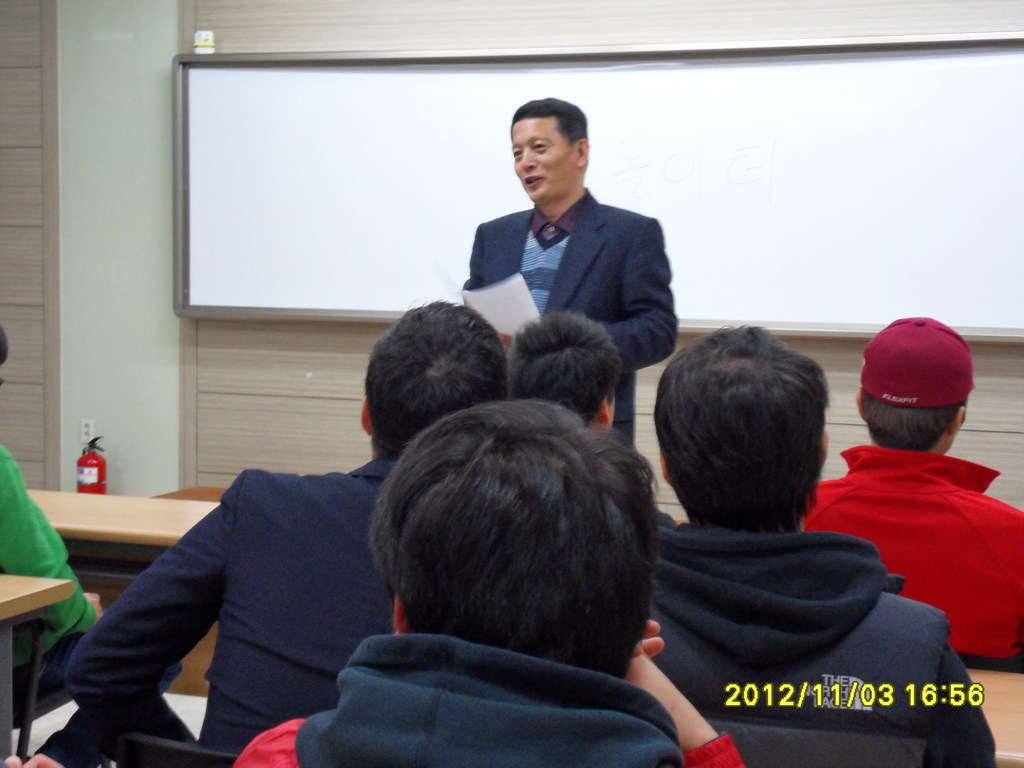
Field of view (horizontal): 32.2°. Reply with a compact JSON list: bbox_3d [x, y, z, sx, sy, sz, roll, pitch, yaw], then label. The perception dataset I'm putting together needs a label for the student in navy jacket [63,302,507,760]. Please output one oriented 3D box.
[{"bbox_3d":[-0.140,0.530,2.360,0.700,1.270,0.780,2,5,15],"label":"student in navy jacket"}]

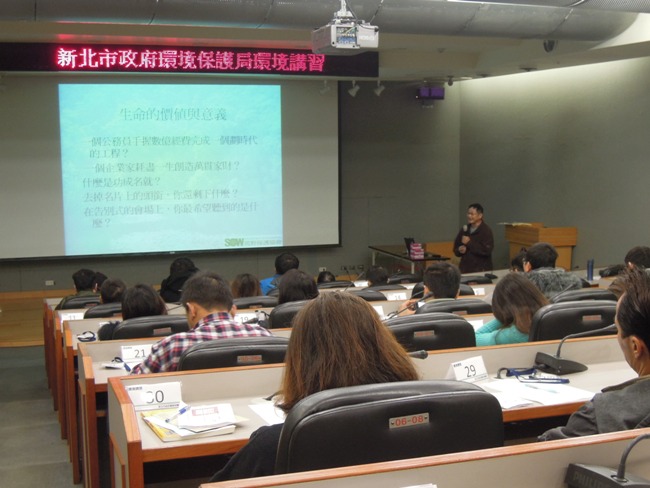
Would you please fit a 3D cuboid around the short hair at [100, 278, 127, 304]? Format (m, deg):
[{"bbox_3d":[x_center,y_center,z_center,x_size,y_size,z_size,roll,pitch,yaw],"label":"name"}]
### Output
[{"bbox_3d":[-1.361,0.315,6.055,0.157,0.180,0.178,-4,7,-26],"label":"short hair"}]

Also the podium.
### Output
[{"bbox_3d":[3.244,0.299,14.186,0.620,1.230,1.030,-2,7,-16],"label":"podium"}]

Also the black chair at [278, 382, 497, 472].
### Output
[{"bbox_3d":[0.065,0.772,2.147,0.520,1.020,0.600,-3,7,-22],"label":"black chair"}]

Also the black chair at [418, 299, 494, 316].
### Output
[{"bbox_3d":[0.659,0.775,5.416,0.580,1.020,0.620,-2,7,-16],"label":"black chair"}]

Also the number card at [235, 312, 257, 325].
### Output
[{"bbox_3d":[-0.493,0.486,5.834,0.160,0.080,0.070,-3,7,-18],"label":"number card"}]

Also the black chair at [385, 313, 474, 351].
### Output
[{"bbox_3d":[0.310,0.767,3.872,0.580,1.020,0.620,-2,7,-16],"label":"black chair"}]

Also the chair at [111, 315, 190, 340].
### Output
[{"bbox_3d":[-0.862,0.846,4.818,0.520,1.020,0.600,-3,7,-18],"label":"chair"}]

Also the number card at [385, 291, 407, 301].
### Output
[{"bbox_3d":[0.572,0.422,7.412,0.155,0.077,0.070,-2,7,-16],"label":"number card"}]

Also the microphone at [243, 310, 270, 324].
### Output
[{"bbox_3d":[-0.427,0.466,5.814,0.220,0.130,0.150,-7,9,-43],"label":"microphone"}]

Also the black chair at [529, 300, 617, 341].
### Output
[{"bbox_3d":[0.943,0.750,3.910,0.520,1.040,0.600,-3,7,-18],"label":"black chair"}]

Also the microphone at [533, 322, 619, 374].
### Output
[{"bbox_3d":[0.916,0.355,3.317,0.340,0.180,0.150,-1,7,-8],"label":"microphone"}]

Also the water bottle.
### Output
[{"bbox_3d":[2.717,0.266,9.600,0.066,0.218,0.066,-2,7,-16],"label":"water bottle"}]

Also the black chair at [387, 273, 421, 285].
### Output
[{"bbox_3d":[0.749,0.832,9.835,0.580,1.020,0.620,-2,7,-16],"label":"black chair"}]

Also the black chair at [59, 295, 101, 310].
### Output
[{"bbox_3d":[-1.855,0.911,7.452,0.520,1.020,0.600,-3,7,-18],"label":"black chair"}]

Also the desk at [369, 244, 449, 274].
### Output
[{"bbox_3d":[1.283,0.506,14.567,0.590,0.740,1.790,-2,7,-16],"label":"desk"}]

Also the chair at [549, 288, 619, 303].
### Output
[{"bbox_3d":[1.440,0.742,5.637,0.580,1.020,0.620,-2,7,-16],"label":"chair"}]

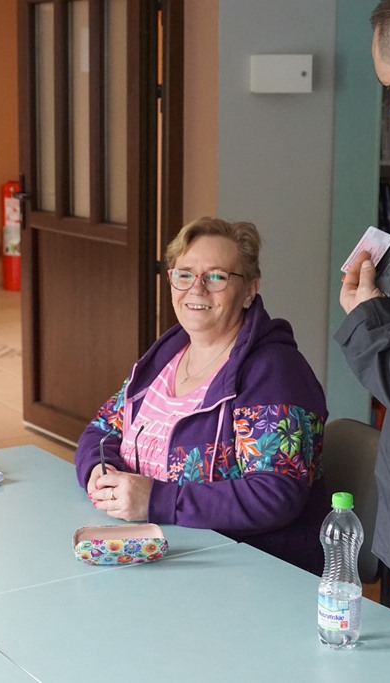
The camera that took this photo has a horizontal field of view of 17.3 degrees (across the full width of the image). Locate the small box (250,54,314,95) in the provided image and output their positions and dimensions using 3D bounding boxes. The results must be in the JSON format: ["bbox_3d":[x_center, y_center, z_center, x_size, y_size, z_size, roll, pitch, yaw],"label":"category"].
[{"bbox_3d":[0.349,-1.064,5.080,0.215,0.147,0.100,-1,10,-7],"label":"small box"}]

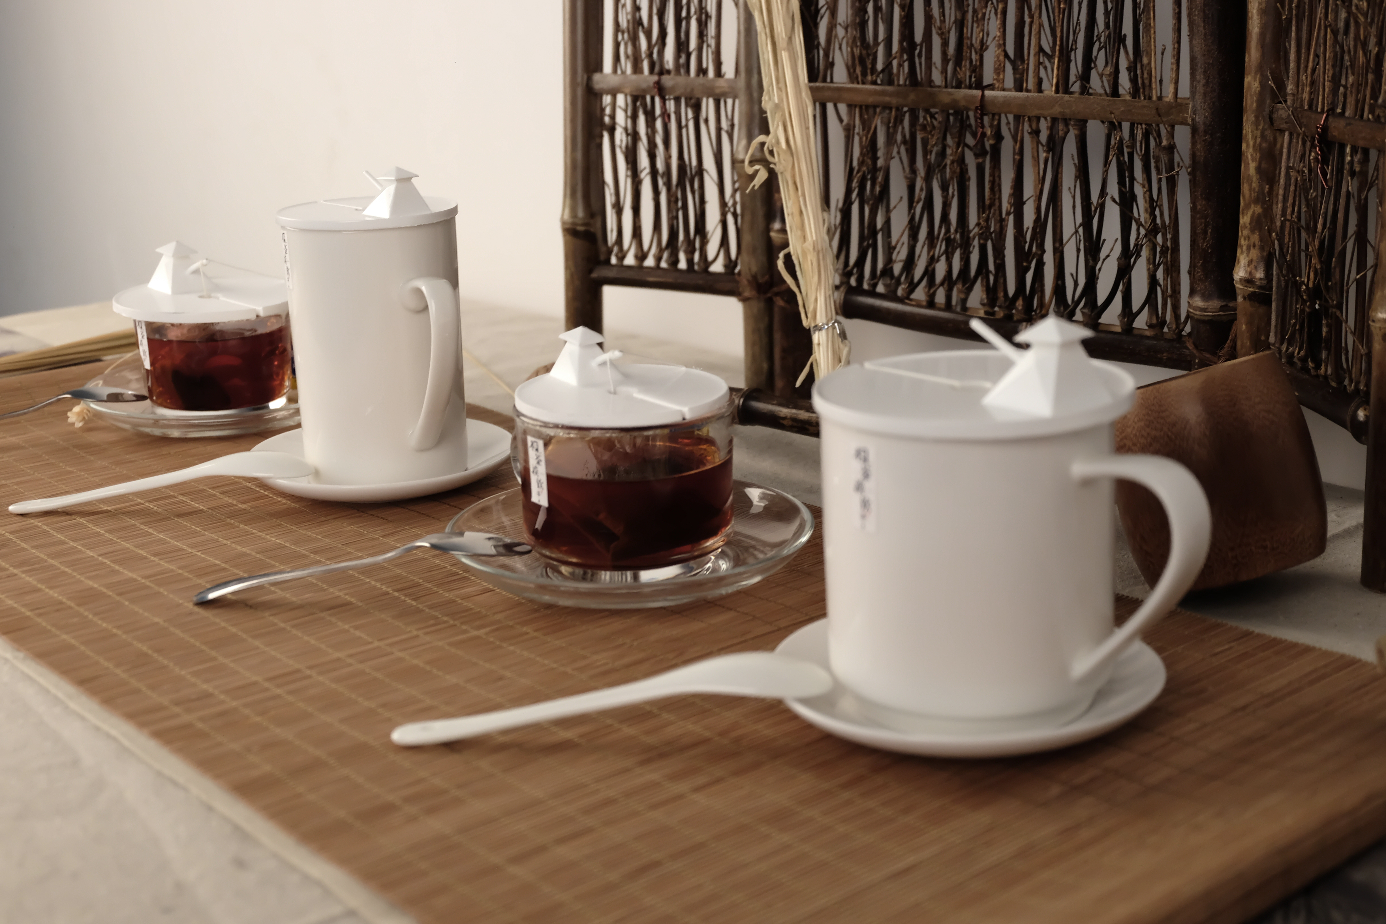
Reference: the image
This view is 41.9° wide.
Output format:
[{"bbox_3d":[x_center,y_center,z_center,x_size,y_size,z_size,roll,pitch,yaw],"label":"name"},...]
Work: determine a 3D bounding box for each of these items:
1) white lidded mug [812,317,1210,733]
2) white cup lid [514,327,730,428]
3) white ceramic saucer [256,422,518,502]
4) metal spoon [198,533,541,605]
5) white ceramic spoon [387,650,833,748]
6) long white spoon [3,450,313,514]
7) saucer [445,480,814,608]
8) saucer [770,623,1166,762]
[{"bbox_3d":[0.098,0.013,0.544,0.094,0.116,0.127,-17,22,-42],"label":"white lidded mug"},{"bbox_3d":[-0.027,-0.033,0.683,0.082,0.026,0.082,-2,16,1],"label":"white cup lid"},{"bbox_3d":[-0.142,0.001,0.828,0.121,0.014,0.121,-2,16,1],"label":"white ceramic saucer"},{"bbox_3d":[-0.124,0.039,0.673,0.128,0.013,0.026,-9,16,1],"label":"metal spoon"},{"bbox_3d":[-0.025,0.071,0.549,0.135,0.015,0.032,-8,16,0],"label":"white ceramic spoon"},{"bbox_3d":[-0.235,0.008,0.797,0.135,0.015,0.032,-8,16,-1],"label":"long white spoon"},{"bbox_3d":[-0.024,0.033,0.702,0.143,0.018,0.143,-2,16,1],"label":"saucer"},{"bbox_3d":[0.085,0.069,0.565,0.121,0.014,0.121,0,16,9],"label":"saucer"}]

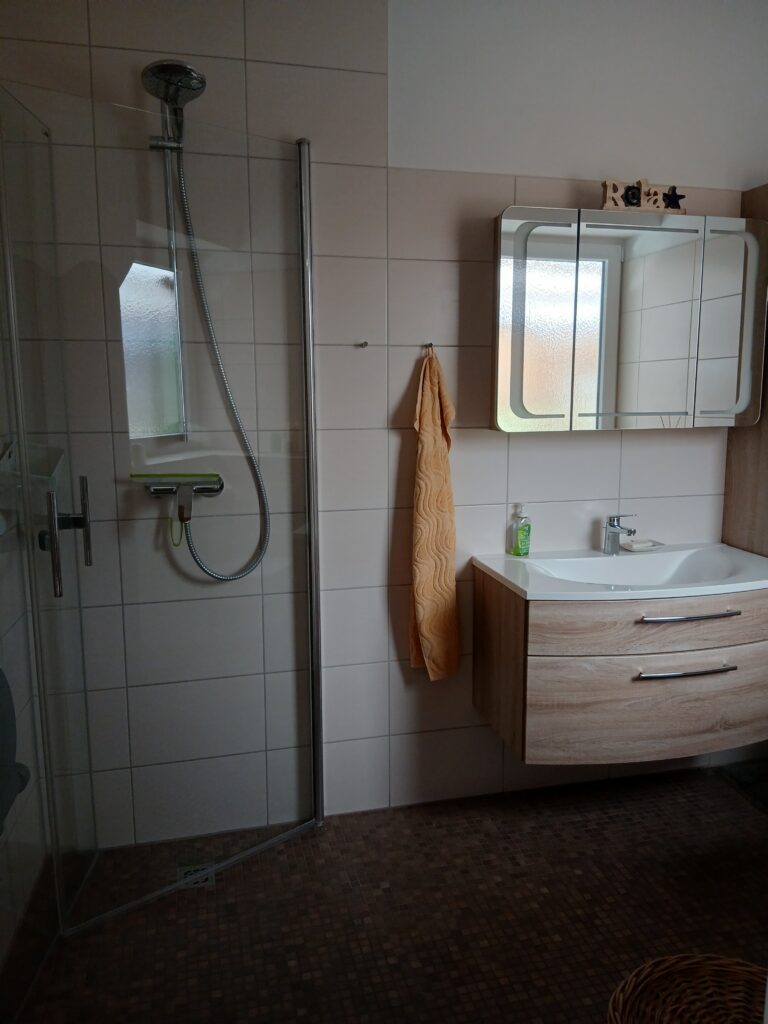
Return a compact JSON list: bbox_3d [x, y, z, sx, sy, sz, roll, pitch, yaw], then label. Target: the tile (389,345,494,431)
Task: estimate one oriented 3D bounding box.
[{"bbox_3d":[0.207,-0.390,2.386,0.400,0.250,0.010,-3,9,-14],"label":"tile"}]

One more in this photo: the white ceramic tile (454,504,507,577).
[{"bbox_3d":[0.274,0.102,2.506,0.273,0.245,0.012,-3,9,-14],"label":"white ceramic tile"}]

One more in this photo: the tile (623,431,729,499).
[{"bbox_3d":[0.995,-0.180,2.645,0.400,0.250,0.010,-3,9,-14],"label":"tile"}]

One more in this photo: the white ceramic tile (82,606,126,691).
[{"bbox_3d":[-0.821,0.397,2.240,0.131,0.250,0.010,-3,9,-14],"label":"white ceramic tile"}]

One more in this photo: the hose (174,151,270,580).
[{"bbox_3d":[-0.450,-0.375,2.153,0.243,1.171,0.090,-3,9,-14],"label":"hose"}]

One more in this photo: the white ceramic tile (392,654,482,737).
[{"bbox_3d":[0.204,0.598,2.542,0.385,0.250,0.010,-3,9,-14],"label":"white ceramic tile"}]

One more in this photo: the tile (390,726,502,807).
[{"bbox_3d":[0.212,0.845,2.584,0.400,0.250,0.010,-3,9,-14],"label":"tile"}]

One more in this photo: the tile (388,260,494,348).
[{"bbox_3d":[0.207,-0.636,2.347,0.400,0.250,0.010,-3,9,-14],"label":"tile"}]

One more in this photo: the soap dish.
[{"bbox_3d":[0.862,0.118,2.591,0.120,0.025,0.090,-3,9,-14],"label":"soap dish"}]

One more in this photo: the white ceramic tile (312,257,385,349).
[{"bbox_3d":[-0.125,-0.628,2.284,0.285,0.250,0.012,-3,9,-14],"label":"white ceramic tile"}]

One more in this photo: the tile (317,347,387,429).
[{"bbox_3d":[-0.182,-0.376,2.307,0.400,0.250,0.010,-3,9,-14],"label":"tile"}]

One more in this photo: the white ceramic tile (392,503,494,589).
[{"bbox_3d":[0.204,0.105,2.488,0.390,0.250,0.012,-3,9,-14],"label":"white ceramic tile"}]

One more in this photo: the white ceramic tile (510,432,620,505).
[{"bbox_3d":[0.602,-0.162,2.545,0.400,0.250,0.010,-3,9,-14],"label":"white ceramic tile"}]

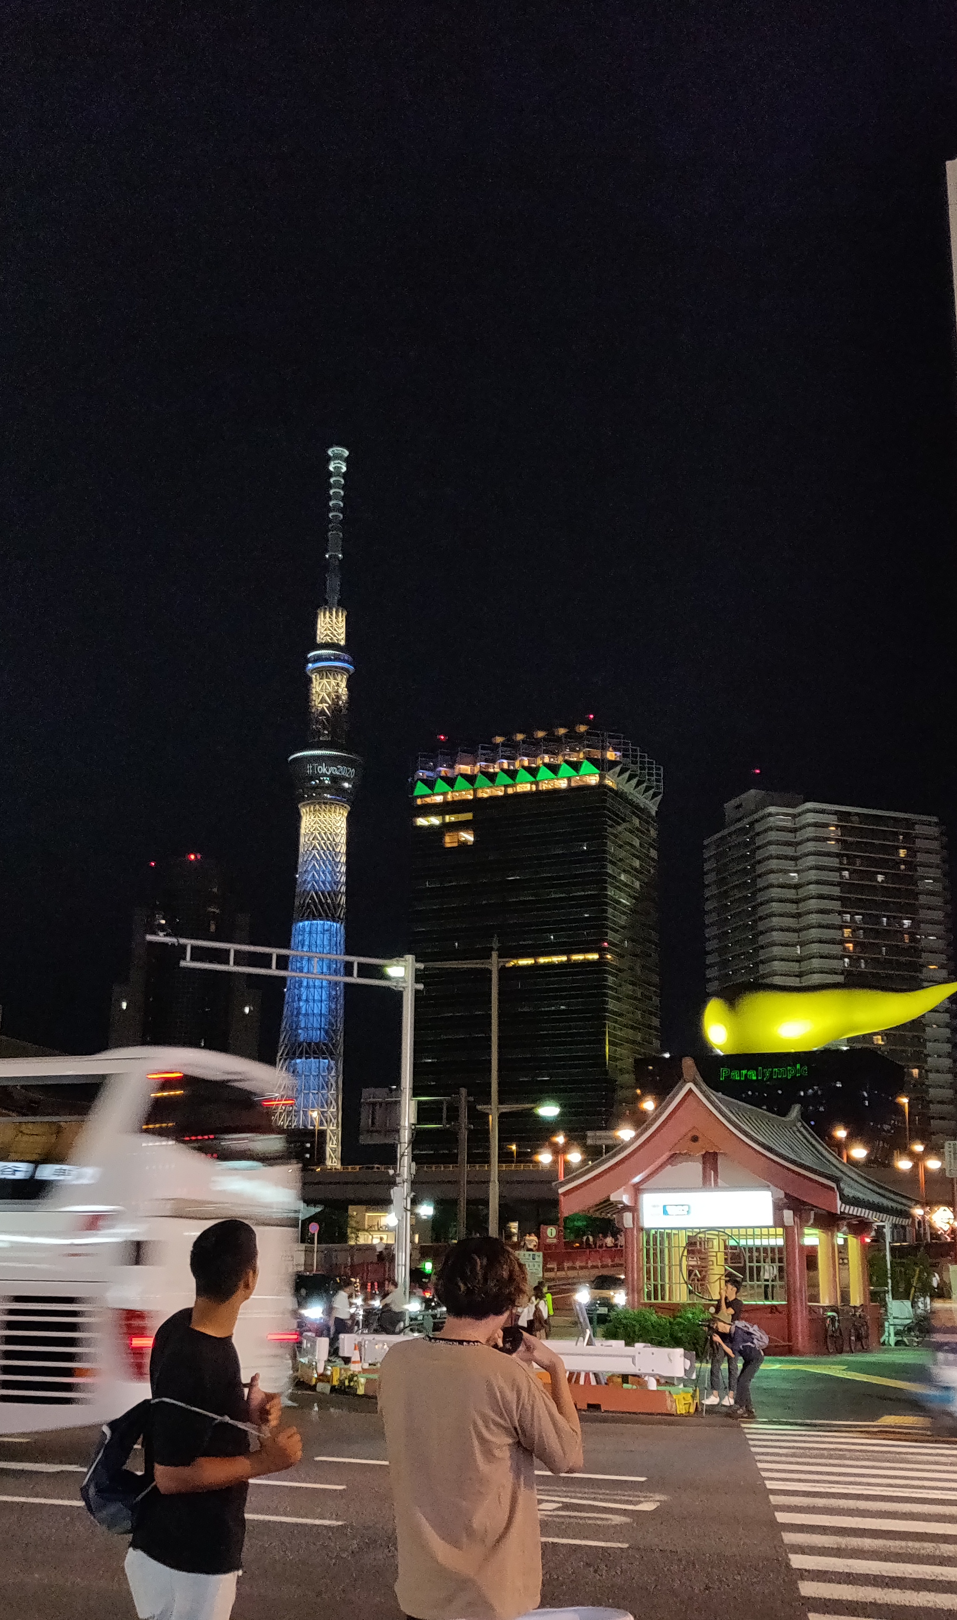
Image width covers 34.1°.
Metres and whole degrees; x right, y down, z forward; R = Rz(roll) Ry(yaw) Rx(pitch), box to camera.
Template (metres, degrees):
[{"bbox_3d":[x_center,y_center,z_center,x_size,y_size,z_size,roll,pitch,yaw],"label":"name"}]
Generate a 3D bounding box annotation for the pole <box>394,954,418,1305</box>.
[{"bbox_3d":[-1.813,8.449,40.680,0.400,9.400,0.400,1,-16,0],"label":"pole"}]

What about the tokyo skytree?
[{"bbox_3d":[-116.810,4.185,1201.161,64.000,634.000,62.000,3,-16,-6],"label":"tokyo skytree"}]

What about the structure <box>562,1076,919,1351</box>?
[{"bbox_3d":[5.750,8.620,33.336,6.000,5.400,6.800,-7,-17,26],"label":"structure"}]

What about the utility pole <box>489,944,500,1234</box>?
[{"bbox_3d":[0.424,8.485,41.230,0.240,9.900,0.240,1,-16,0],"label":"utility pole"}]

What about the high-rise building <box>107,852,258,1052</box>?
[{"bbox_3d":[-64.713,52.782,342.179,31.500,82.000,28.000,5,-16,-13],"label":"high-rise building"}]

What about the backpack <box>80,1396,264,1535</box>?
[{"bbox_3d":[-0.815,1.725,4.137,0.400,0.350,0.280,9,-17,-26],"label":"backpack"}]

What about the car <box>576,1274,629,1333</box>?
[{"bbox_3d":[3.718,14.612,46.648,1.720,1.500,4.500,0,-16,4],"label":"car"}]

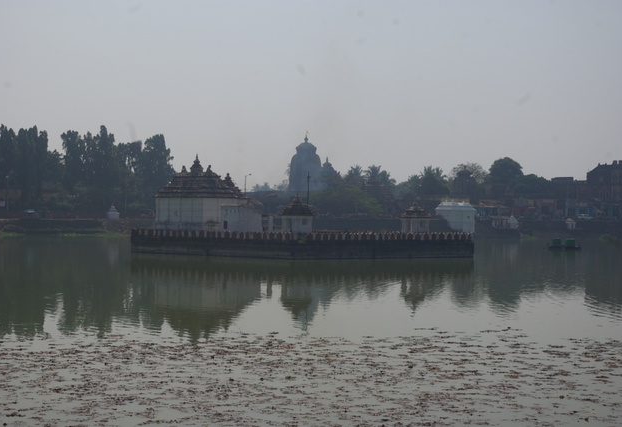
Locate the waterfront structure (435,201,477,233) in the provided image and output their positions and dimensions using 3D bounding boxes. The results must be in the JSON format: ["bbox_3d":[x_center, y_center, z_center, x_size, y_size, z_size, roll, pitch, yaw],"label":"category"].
[{"bbox_3d":[34.311,0.947,345.000,5.200,8.000,8.600,1,0,-40],"label":"waterfront structure"}]

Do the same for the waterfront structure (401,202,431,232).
[{"bbox_3d":[12.507,0.621,174.000,2.700,4.200,2.700,1,0,-40],"label":"waterfront structure"}]

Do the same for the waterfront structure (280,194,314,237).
[{"bbox_3d":[-1.565,0.190,163.000,2.750,4.750,2.750,1,0,-40],"label":"waterfront structure"}]

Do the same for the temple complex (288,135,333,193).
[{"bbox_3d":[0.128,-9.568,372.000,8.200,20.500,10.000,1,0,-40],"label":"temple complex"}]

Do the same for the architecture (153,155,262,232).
[{"bbox_3d":[-12.313,-2.294,176.000,7.200,9.500,12.600,1,0,-40],"label":"architecture"}]

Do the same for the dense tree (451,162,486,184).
[{"bbox_3d":[41.914,-6.653,388.000,10.000,13.500,9.000,1,0,0],"label":"dense tree"}]

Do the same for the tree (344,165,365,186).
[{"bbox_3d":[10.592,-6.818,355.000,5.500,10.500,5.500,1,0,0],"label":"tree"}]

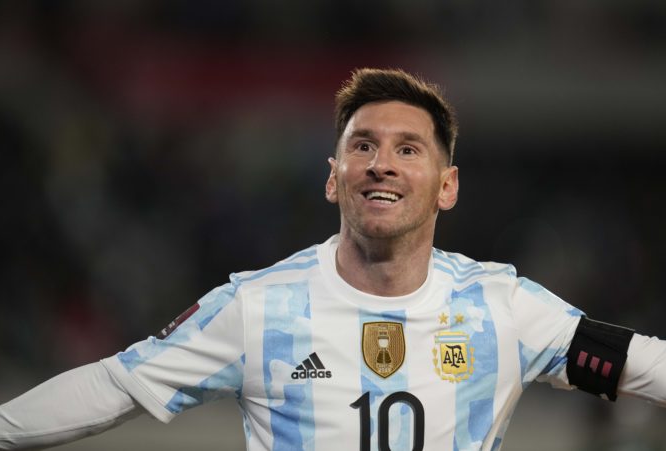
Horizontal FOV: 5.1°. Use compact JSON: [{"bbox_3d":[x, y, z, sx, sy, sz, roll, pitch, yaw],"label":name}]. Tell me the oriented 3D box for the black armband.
[{"bbox_3d":[0.374,0.187,10.580,0.078,0.102,0.100,15,0,10],"label":"black armband"}]

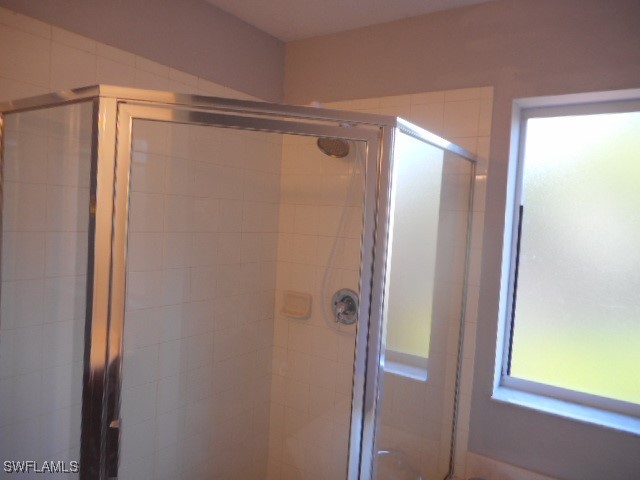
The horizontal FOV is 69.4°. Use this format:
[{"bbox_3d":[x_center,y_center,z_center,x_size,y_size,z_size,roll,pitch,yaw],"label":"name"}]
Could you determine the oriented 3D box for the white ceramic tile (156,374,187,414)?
[{"bbox_3d":[-0.641,0.657,1.993,0.010,0.152,0.152,5,4,34],"label":"white ceramic tile"}]

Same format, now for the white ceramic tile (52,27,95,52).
[{"bbox_3d":[-0.824,-0.668,1.550,0.010,0.049,0.152,5,4,34],"label":"white ceramic tile"}]

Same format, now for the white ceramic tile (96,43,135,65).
[{"bbox_3d":[-0.738,-0.670,1.675,0.010,0.049,0.152,5,4,34],"label":"white ceramic tile"}]

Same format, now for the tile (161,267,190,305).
[{"bbox_3d":[-0.615,0.197,1.970,0.010,0.152,0.152,5,4,34],"label":"tile"}]

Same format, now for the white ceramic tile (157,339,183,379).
[{"bbox_3d":[-0.632,0.504,1.986,0.010,0.152,0.152,5,4,34],"label":"white ceramic tile"}]

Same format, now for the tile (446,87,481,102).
[{"bbox_3d":[0.597,-0.609,1.930,0.152,0.052,0.010,5,4,34],"label":"tile"}]

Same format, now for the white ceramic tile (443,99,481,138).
[{"bbox_3d":[0.591,-0.506,1.935,0.152,0.152,0.010,5,4,34],"label":"white ceramic tile"}]

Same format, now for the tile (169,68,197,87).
[{"bbox_3d":[-0.566,-0.673,1.925,0.010,0.049,0.152,5,4,34],"label":"tile"}]

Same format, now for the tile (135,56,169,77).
[{"bbox_3d":[-0.652,-0.671,1.800,0.010,0.049,0.152,5,4,34],"label":"tile"}]

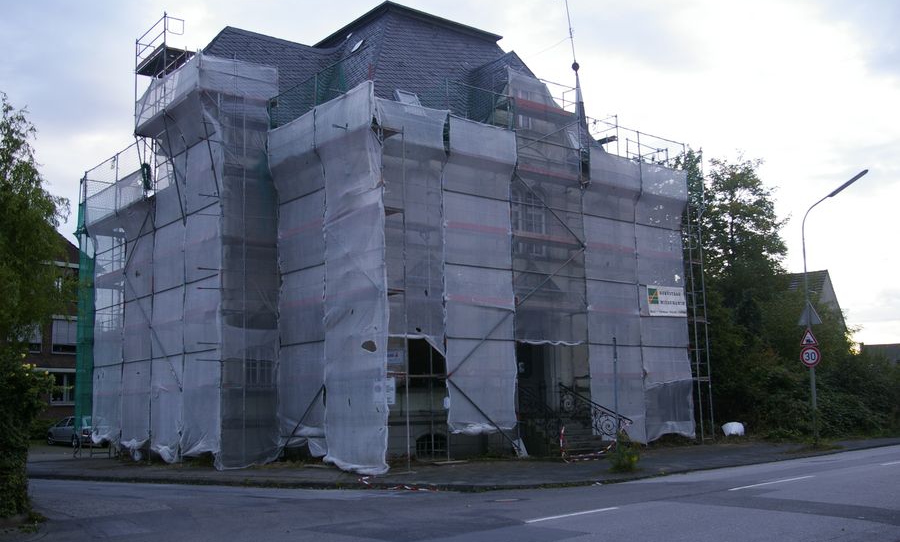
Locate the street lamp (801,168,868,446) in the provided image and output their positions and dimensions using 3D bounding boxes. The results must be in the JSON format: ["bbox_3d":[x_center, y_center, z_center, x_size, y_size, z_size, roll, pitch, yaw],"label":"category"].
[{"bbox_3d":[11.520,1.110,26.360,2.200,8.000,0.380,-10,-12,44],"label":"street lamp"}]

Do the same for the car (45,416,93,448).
[{"bbox_3d":[-18.600,8.050,45.200,4.250,1.430,1.760,-9,-12,42],"label":"car"}]

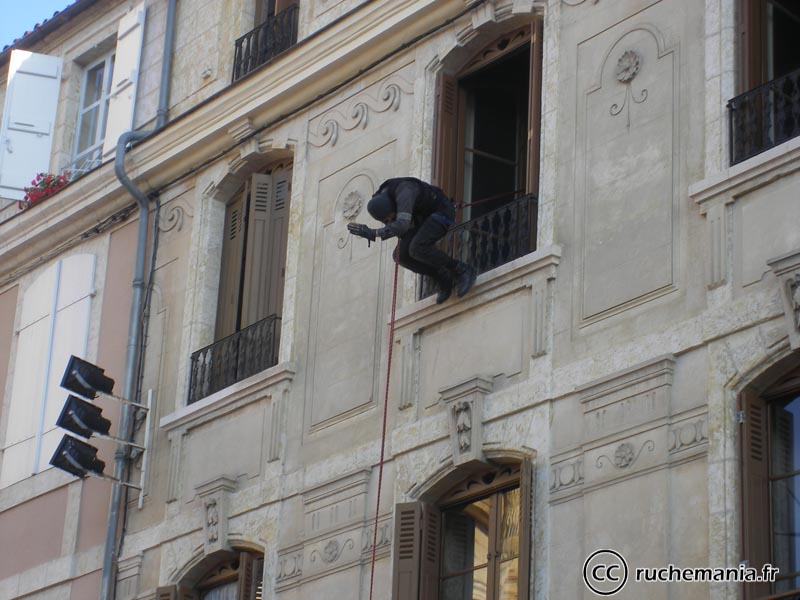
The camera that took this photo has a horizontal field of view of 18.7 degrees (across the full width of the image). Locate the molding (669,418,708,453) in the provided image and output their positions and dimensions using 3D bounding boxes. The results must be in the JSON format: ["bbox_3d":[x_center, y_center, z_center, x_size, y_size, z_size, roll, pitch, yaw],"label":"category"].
[{"bbox_3d":[1.885,0.881,15.890,0.037,0.168,0.347,19,-28,-33],"label":"molding"}]

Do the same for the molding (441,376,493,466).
[{"bbox_3d":[0.462,0.881,16.781,0.180,0.570,0.430,17,-25,-33],"label":"molding"}]

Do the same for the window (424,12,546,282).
[{"bbox_3d":[0.671,-1.073,17.739,0.220,1.980,1.320,17,-25,-33],"label":"window"}]

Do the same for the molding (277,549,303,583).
[{"bbox_3d":[-0.877,2.109,19.216,0.037,0.178,0.336,19,-28,-33],"label":"molding"}]

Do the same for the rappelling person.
[{"bbox_3d":[0.072,-0.490,18.152,1.082,0.840,0.515,19,-28,-33],"label":"rappelling person"}]

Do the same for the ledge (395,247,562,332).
[{"bbox_3d":[0.575,-0.051,18.233,0.189,0.168,1.918,19,-28,-33],"label":"ledge"}]

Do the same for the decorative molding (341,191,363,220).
[{"bbox_3d":[-0.382,-0.737,18.904,0.060,0.228,0.226,17,-25,-33],"label":"decorative molding"}]

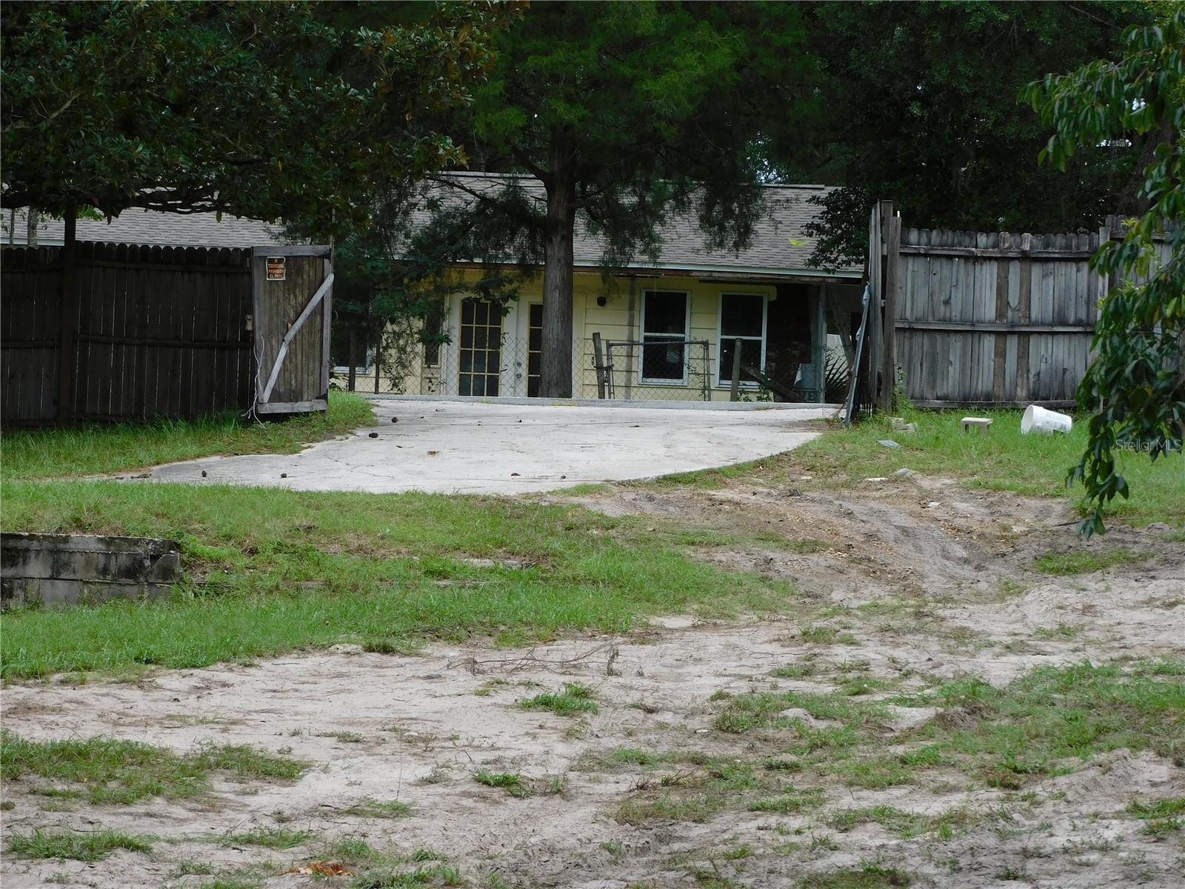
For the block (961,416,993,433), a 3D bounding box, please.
[{"bbox_3d":[3.669,-0.146,65.300,0.280,0.200,0.200,2,0,13],"label":"block"}]

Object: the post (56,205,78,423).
[{"bbox_3d":[-5.410,-1.344,70.500,0.120,2.250,0.120,2,0,0],"label":"post"}]

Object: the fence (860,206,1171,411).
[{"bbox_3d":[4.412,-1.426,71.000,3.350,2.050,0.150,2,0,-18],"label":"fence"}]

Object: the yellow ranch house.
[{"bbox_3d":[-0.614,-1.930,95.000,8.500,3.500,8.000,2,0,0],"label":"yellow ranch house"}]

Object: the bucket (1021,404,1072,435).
[{"bbox_3d":[4.287,-0.192,64.600,0.380,0.305,0.305,14,0,-12],"label":"bucket"}]

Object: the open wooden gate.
[{"bbox_3d":[-3.075,-1.177,70.200,1.100,1.740,0.080,2,1,-45],"label":"open wooden gate"}]

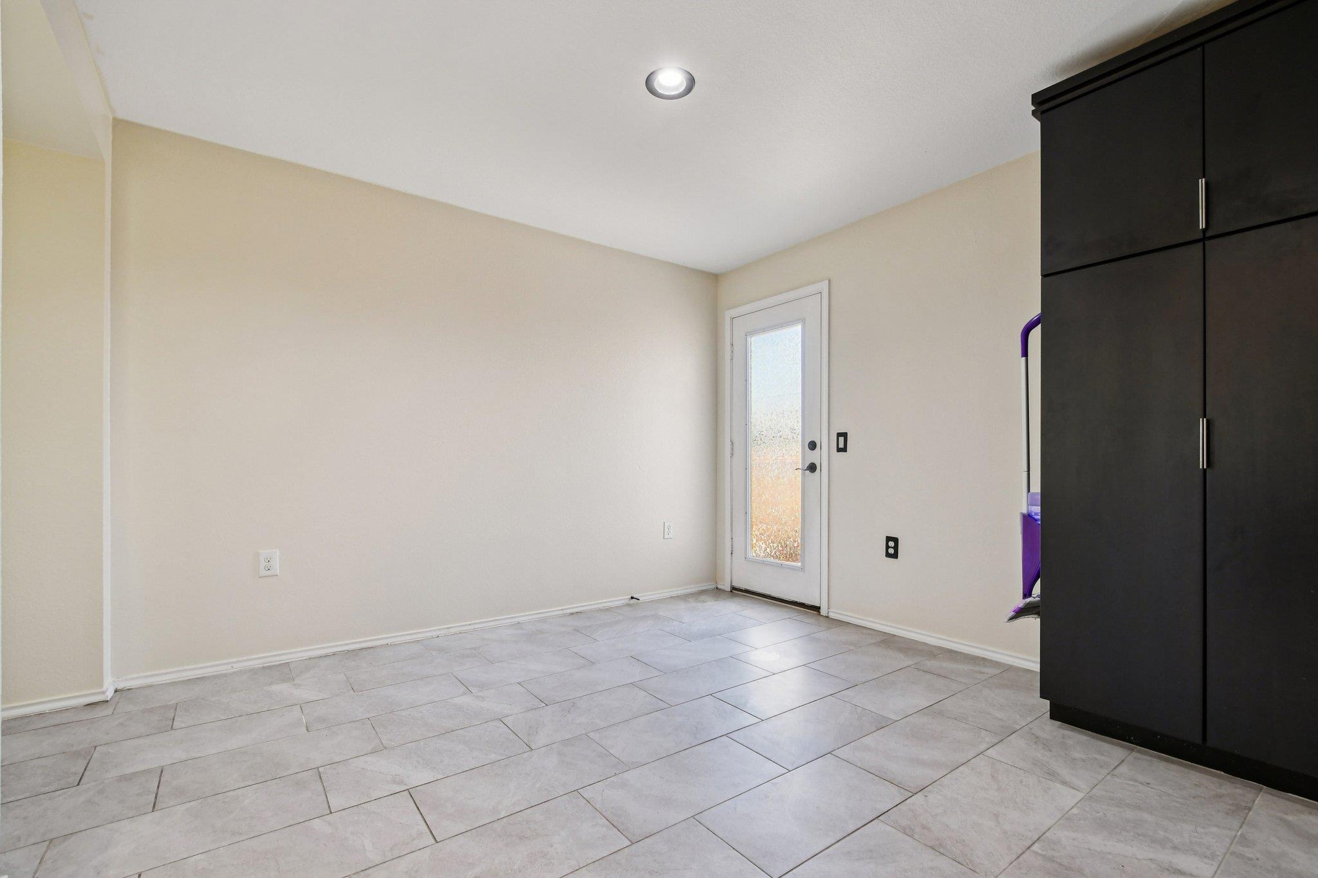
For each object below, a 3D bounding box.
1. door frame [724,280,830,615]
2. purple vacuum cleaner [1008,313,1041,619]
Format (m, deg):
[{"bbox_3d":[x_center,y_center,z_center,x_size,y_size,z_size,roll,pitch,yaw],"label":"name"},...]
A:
[{"bbox_3d":[0.815,0.065,3.885,0.120,2.135,0.960,1,-2,-36],"label":"door frame"},{"bbox_3d":[1.520,0.100,2.190,0.270,1.250,0.190,1,-2,-38],"label":"purple vacuum cleaner"}]

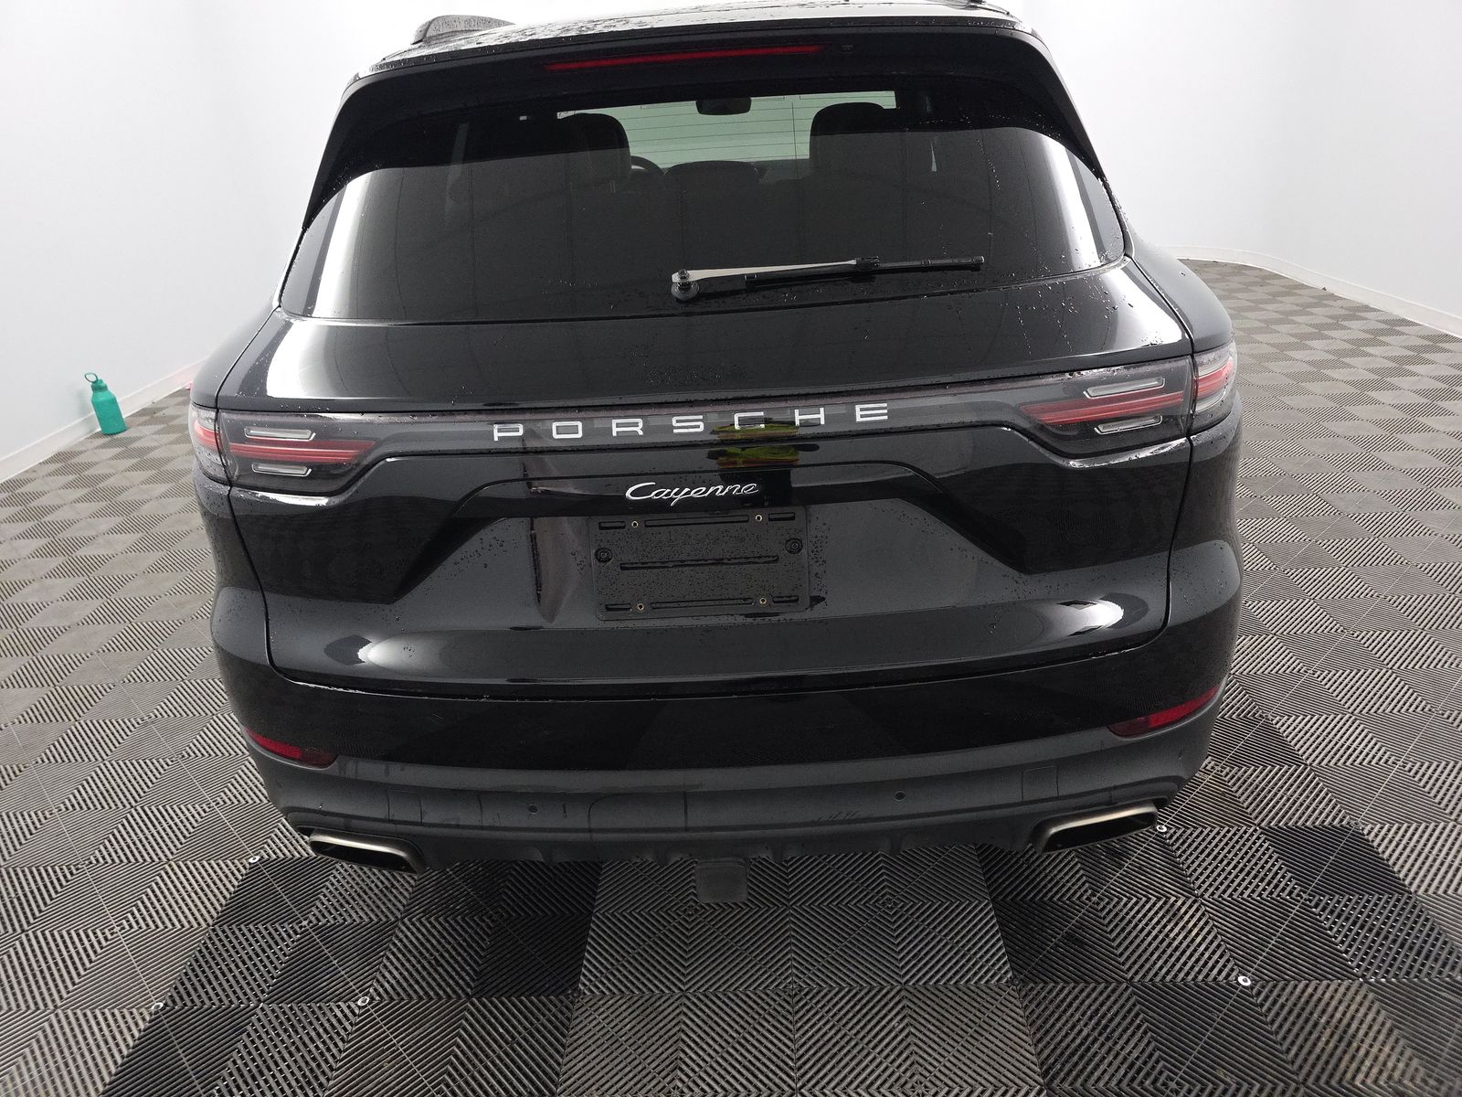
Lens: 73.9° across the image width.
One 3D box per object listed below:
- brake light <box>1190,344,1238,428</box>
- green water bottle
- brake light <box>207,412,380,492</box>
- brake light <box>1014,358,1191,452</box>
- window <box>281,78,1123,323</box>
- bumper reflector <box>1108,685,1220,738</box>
[{"bbox_3d":[0.757,-0.273,1.553,0.155,0.130,0.150,-10,25,-12],"label":"brake light"},{"bbox_3d":[-3.620,-0.833,5.626,0.118,0.315,0.118,-3,24,3],"label":"green water bottle"},{"bbox_3d":[-0.669,-0.161,1.546,0.300,0.135,0.070,4,25,17],"label":"brake light"},{"bbox_3d":[0.557,-0.219,1.481,0.295,0.135,0.070,-9,24,-11],"label":"brake light"},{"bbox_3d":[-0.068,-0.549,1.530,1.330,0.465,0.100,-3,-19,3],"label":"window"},{"bbox_3d":[0.708,0.272,1.588,0.230,0.050,0.055,-12,25,-17],"label":"bumper reflector"}]

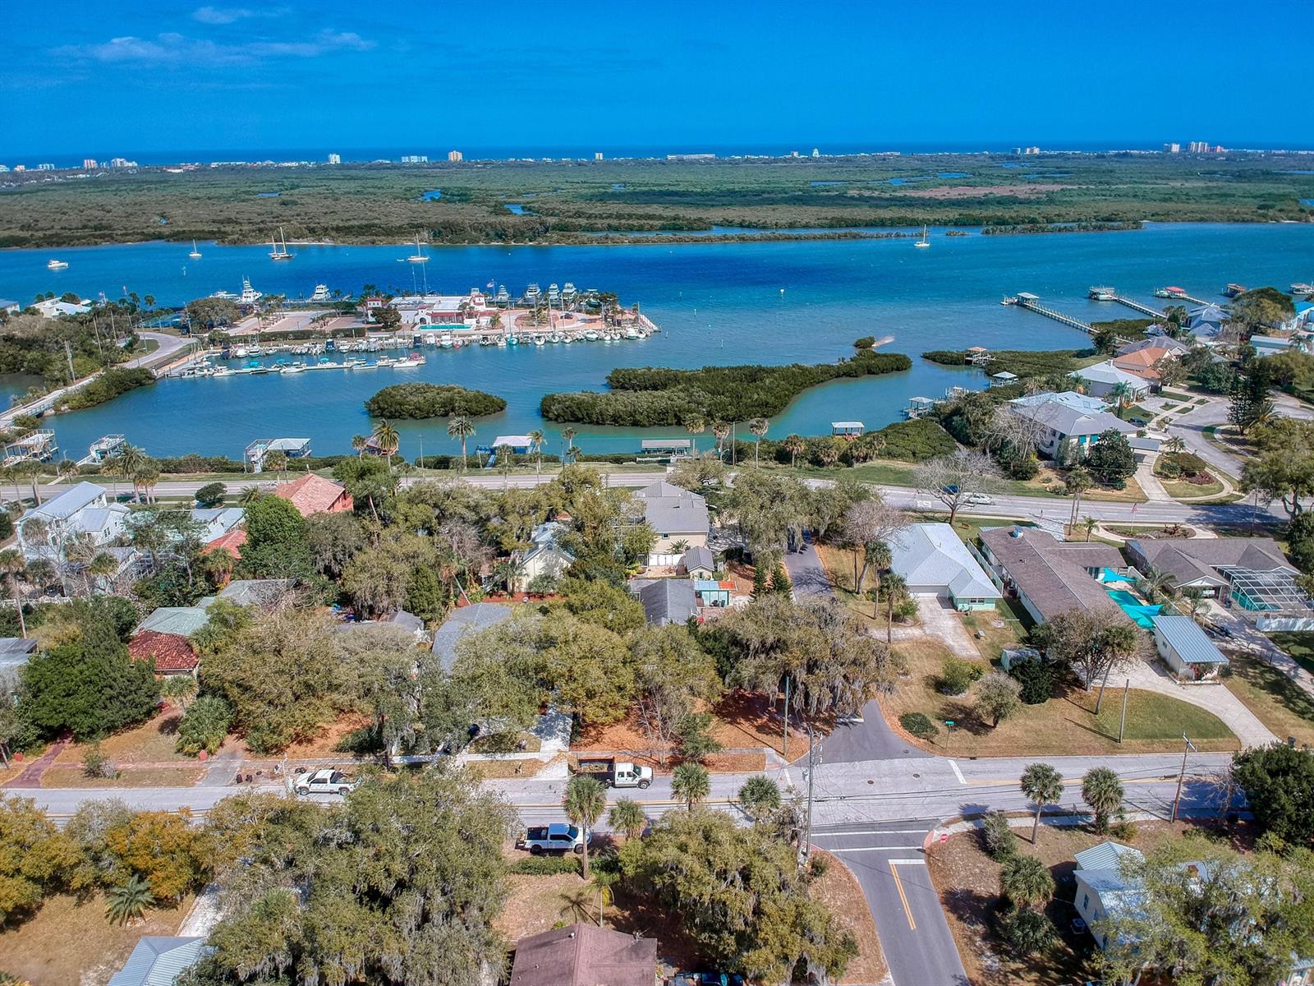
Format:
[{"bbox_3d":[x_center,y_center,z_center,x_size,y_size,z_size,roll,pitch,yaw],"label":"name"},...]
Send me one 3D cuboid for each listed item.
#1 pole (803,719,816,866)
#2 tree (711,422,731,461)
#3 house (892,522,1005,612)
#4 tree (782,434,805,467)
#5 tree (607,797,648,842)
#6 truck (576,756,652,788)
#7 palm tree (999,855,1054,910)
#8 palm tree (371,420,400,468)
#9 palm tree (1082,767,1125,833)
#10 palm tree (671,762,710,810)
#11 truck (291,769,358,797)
[{"bbox_3d":[13.058,26.352,82.293,0.496,14.084,1.984,-1,20,0],"label":"pole"},{"bbox_3d":[12.678,-10.129,189.491,3.800,8.620,3.800,-1,20,0],"label":"tree"},{"bbox_3d":[40.244,9.484,139.743,12.770,4.950,26.160,0,20,1],"label":"house"},{"bbox_3d":[26.603,-7.788,186.889,4.463,7.042,4.463,-1,20,0],"label":"tree"},{"bbox_3d":[-2.611,29.961,84.164,3.530,6.220,3.530,-1,20,0],"label":"tree"},{"bbox_3d":[-4.133,28.055,95.344,7.439,2.132,2.331,0,20,0],"label":"truck"},{"bbox_3d":[28.973,32.139,74.895,4.300,7.300,4.300,-1,20,0],"label":"palm tree"},{"bbox_3d":[-52.839,-8.908,185.435,5.700,11.000,5.700,-1,20,0],"label":"palm tree"},{"bbox_3d":[40.425,28.183,86.436,3.810,7.060,3.810,-1,20,0],"label":"palm tree"},{"bbox_3d":[3.008,28.047,83.414,3.570,10.315,3.570,-1,20,0],"label":"palm tree"},{"bbox_3d":[-32.600,28.538,93.920,6.050,1.880,2.000,-1,20,0],"label":"truck"}]

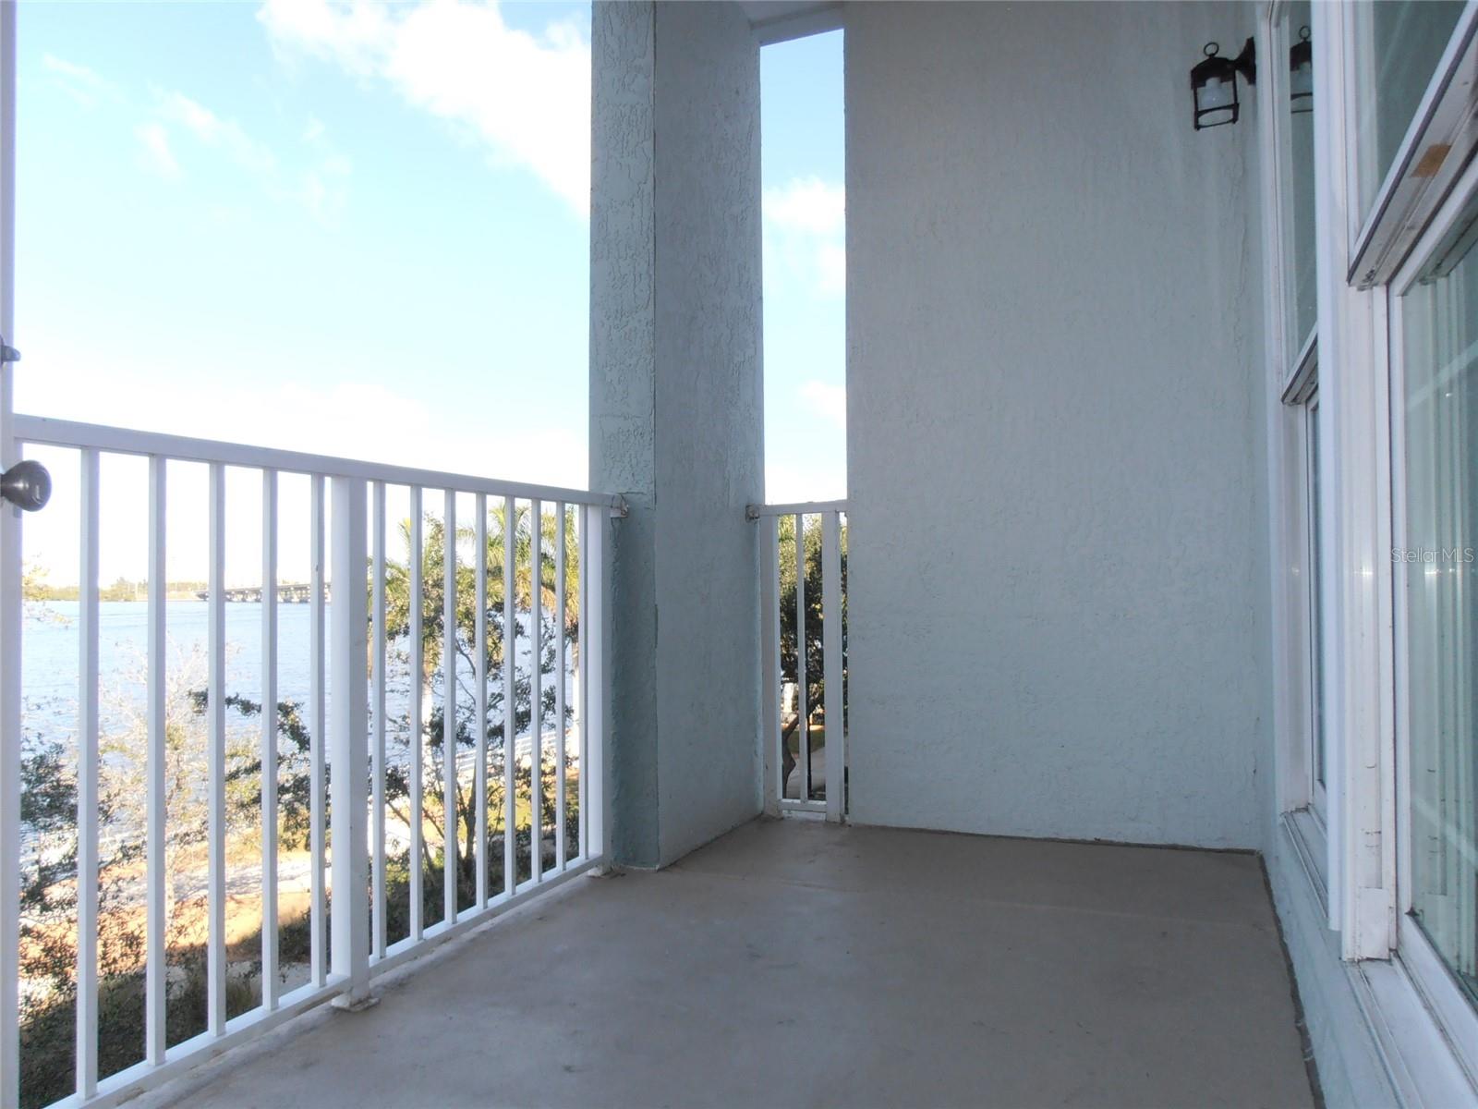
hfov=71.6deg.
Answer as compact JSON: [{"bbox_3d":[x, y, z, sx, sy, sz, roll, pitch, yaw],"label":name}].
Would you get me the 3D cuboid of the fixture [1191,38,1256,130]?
[{"bbox_3d":[1.278,-1.241,2.700,0.155,0.230,0.120,-1,-2,24],"label":"fixture"}]

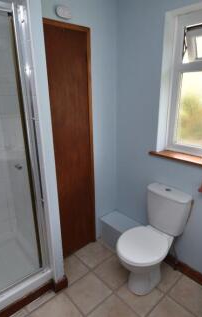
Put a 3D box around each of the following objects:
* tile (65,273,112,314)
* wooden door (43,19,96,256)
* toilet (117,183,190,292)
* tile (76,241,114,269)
[{"bbox_3d":[-0.099,1.119,1.668,0.283,0.011,0.283,-15,23,-38],"label":"tile"},{"bbox_3d":[-0.282,-0.013,1.774,0.515,2.086,0.047,-15,23,-38],"label":"wooden door"},{"bbox_3d":[0.395,0.701,1.650,0.615,0.782,0.371,-15,23,-38],"label":"toilet"},{"bbox_3d":[-0.067,0.994,2.059,0.283,0.011,0.279,-15,23,-38],"label":"tile"}]

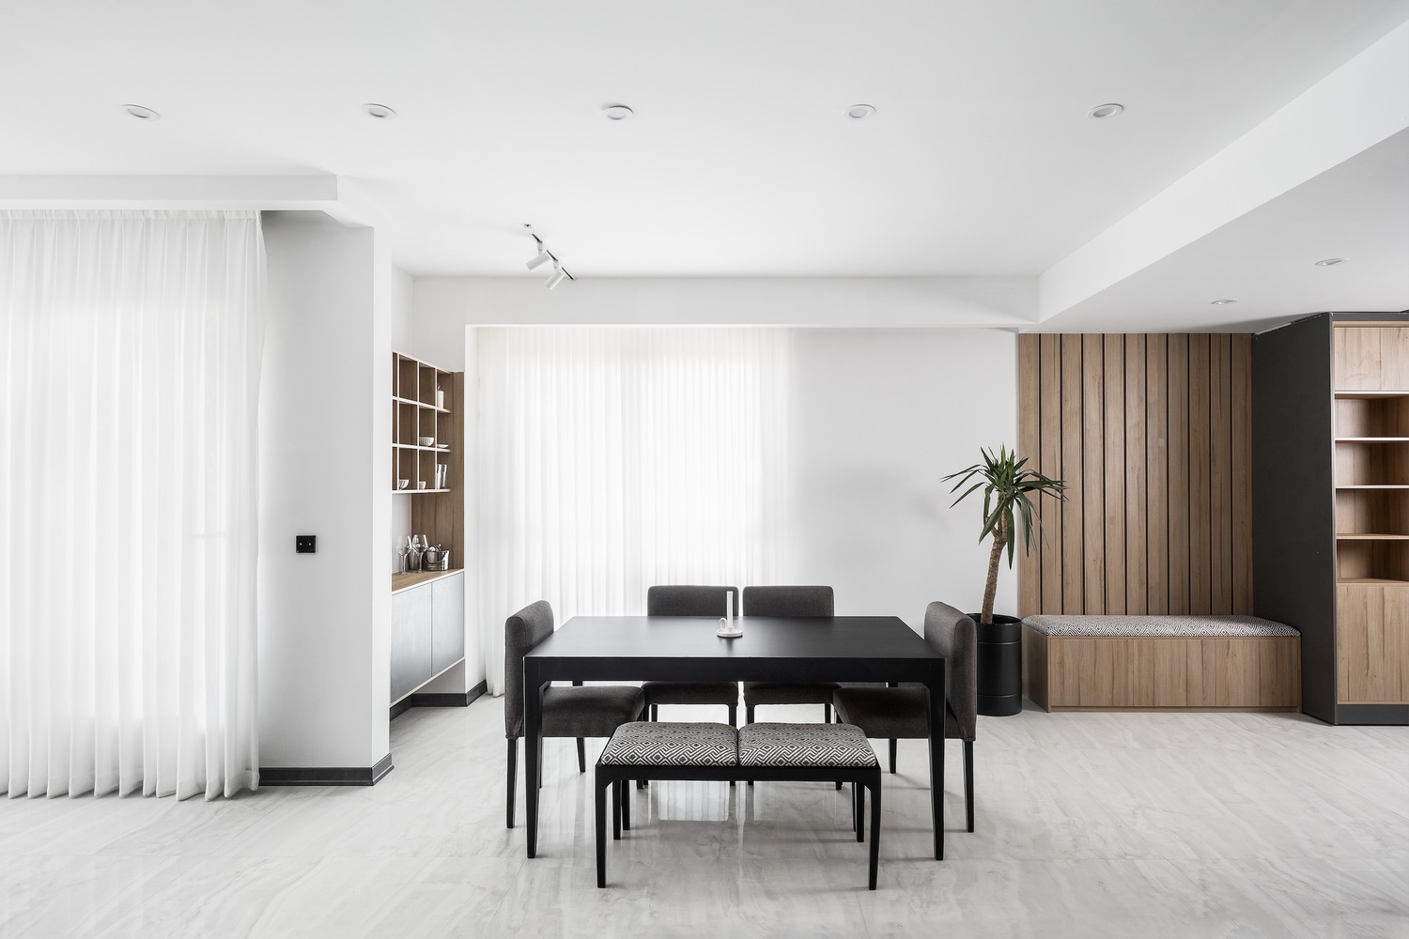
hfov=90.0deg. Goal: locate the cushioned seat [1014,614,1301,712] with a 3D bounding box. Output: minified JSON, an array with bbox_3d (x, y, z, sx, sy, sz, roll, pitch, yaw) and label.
[{"bbox_3d":[2.895,1.230,4.522,1.550,0.520,0.400,0,-1,1],"label":"cushioned seat"}]

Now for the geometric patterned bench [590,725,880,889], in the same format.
[{"bbox_3d":[0.122,1.232,2.657,1.000,0.475,0.400,0,-1,1],"label":"geometric patterned bench"}]

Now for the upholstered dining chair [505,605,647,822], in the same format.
[{"bbox_3d":[-0.540,1.039,3.099,0.530,0.870,0.460,0,-1,1],"label":"upholstered dining chair"}]

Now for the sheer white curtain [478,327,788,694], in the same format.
[{"bbox_3d":[-0.472,0.256,4.688,2.030,2.450,0.130,0,-1,1],"label":"sheer white curtain"}]

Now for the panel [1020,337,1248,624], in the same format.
[{"bbox_3d":[2.870,0.082,4.714,1.560,1.980,0.040,0,-1,1],"label":"panel"}]

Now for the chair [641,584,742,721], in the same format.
[{"bbox_3d":[-0.056,1.044,3.514,0.460,0.870,0.530,0,-1,1],"label":"chair"}]

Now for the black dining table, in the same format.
[{"bbox_3d":[0.120,1.094,3.063,1.600,0.760,0.800,0,-1,1],"label":"black dining table"}]

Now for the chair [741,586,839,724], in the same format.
[{"bbox_3d":[0.425,1.044,3.514,0.460,0.870,0.530,0,-1,1],"label":"chair"}]

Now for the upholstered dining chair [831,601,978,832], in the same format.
[{"bbox_3d":[0.838,1.039,3.069,0.530,0.870,0.460,0,-1,1],"label":"upholstered dining chair"}]

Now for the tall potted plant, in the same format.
[{"bbox_3d":[1.885,0.668,4.413,0.760,1.640,0.680,0,-1,0],"label":"tall potted plant"}]

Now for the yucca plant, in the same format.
[{"bbox_3d":[1.885,0.413,4.406,0.760,1.130,0.680,0,-1,0],"label":"yucca plant"}]

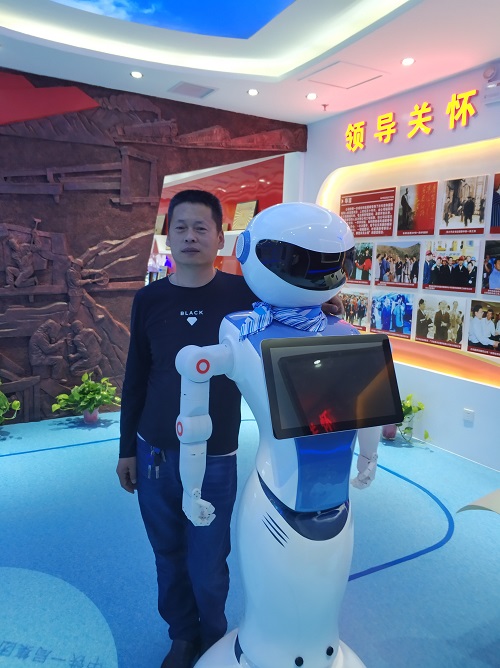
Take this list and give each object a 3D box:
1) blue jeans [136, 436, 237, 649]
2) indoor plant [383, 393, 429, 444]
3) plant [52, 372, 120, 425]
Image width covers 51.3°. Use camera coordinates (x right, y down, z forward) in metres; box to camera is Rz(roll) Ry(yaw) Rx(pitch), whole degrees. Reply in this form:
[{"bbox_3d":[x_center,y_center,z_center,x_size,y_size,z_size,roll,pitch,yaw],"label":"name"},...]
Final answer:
[{"bbox_3d":[-0.217,0.716,1.837,0.370,0.850,0.280,1,8,-5],"label":"blue jeans"},{"bbox_3d":[1.209,0.663,4.298,0.500,0.410,0.460,-3,9,-30],"label":"indoor plant"},{"bbox_3d":[-1.399,0.541,4.482,0.570,0.440,0.450,-3,9,-30],"label":"plant"}]

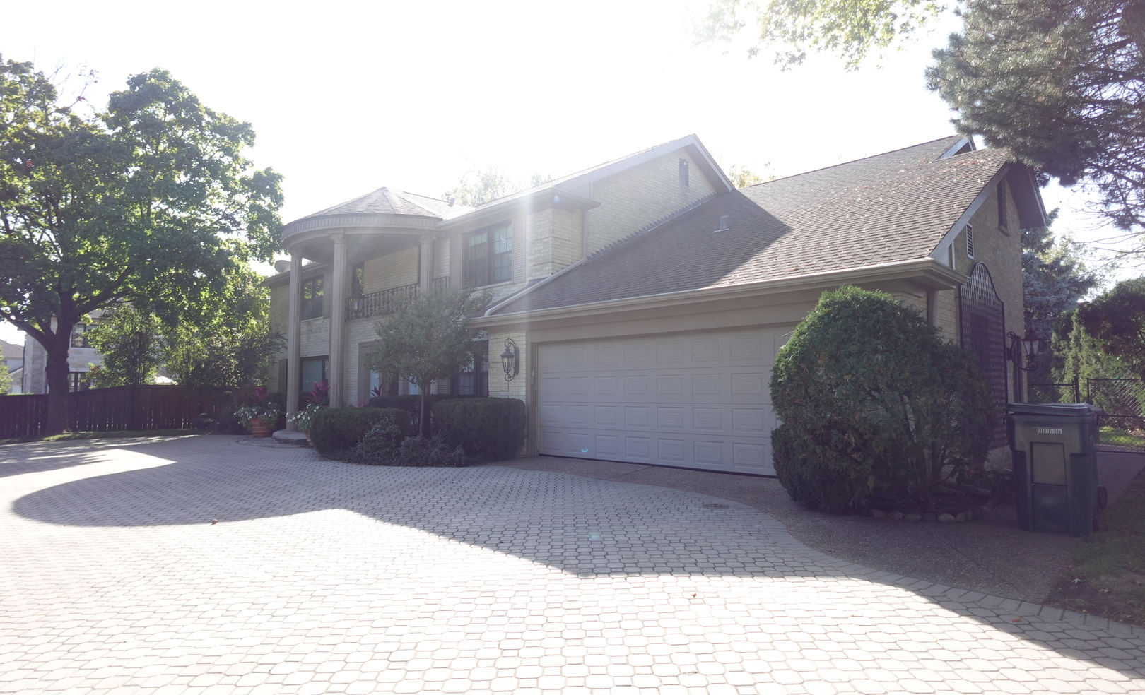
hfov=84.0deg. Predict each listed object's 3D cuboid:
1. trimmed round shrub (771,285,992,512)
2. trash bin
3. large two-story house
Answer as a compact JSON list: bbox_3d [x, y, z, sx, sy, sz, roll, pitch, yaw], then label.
[{"bbox_3d":[3.474,0.514,7.152,2.150,2.400,2.100,-4,-5,43],"label":"trimmed round shrub"},{"bbox_3d":[4.279,1.058,5.671,0.630,1.090,0.760,-3,-5,39],"label":"trash bin"},{"bbox_3d":[-0.299,-1.975,21.394,25.900,9.400,14.900,-4,-5,43],"label":"large two-story house"}]

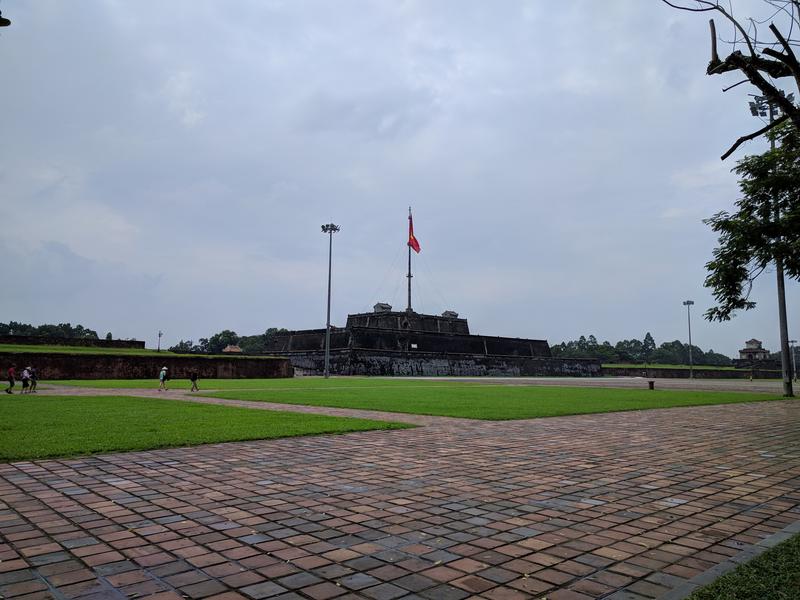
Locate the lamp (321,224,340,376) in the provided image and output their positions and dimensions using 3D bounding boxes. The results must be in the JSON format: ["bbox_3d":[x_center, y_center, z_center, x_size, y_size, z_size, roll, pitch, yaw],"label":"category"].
[{"bbox_3d":[-10.679,-0.048,90.605,2.800,23.500,2.800,1,-7,0],"label":"lamp"}]

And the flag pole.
[{"bbox_3d":[3.169,-12.457,185.714,1.800,33.400,1.800,1,-7,0],"label":"flag pole"}]

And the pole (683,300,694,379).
[{"bbox_3d":[85.963,11.687,177.974,2.800,22.900,2.800,1,-7,0],"label":"pole"}]

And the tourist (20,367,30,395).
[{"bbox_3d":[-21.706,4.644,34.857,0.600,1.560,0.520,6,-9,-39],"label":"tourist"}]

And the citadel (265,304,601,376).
[{"bbox_3d":[2.467,13.400,177.329,90.000,17.500,70.000,6,-9,-39],"label":"citadel"}]

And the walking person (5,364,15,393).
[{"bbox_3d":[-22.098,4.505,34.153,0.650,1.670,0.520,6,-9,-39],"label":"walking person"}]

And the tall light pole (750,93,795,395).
[{"bbox_3d":[29.297,-4.556,46.388,2.700,23.800,2.700,1,-7,0],"label":"tall light pole"}]

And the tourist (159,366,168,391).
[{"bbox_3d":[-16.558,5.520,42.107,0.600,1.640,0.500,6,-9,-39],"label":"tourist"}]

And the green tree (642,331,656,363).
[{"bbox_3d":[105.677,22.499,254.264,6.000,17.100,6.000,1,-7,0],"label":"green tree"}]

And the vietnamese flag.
[{"bbox_3d":[4.482,-21.172,185.730,3.600,13.000,1.300,2,-7,-14],"label":"vietnamese flag"}]

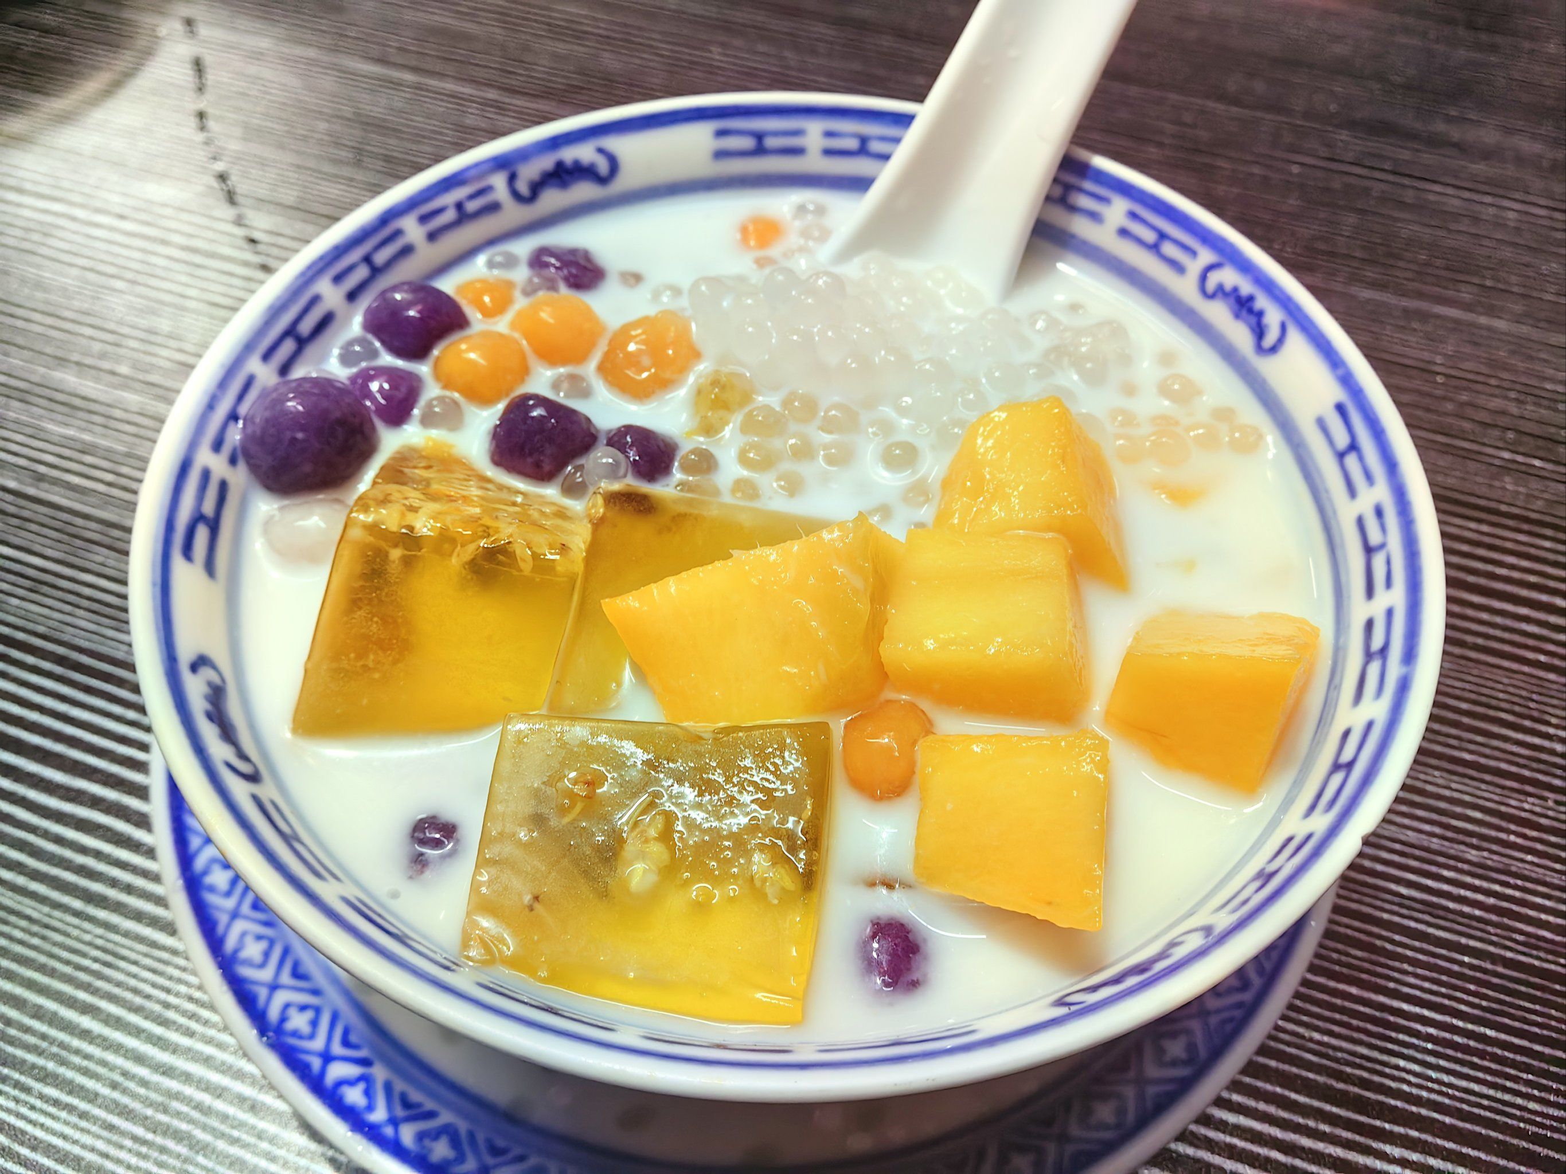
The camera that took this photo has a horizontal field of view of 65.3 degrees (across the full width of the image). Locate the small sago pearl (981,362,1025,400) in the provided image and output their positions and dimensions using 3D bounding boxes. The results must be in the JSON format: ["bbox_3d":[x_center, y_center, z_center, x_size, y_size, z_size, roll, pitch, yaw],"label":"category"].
[{"bbox_3d":[0.029,-0.027,0.160,0.005,0.005,0.005,0,53,0],"label":"small sago pearl"}]

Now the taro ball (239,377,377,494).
[{"bbox_3d":[-0.059,-0.019,0.152,0.016,0.014,0.016,0,53,0],"label":"taro ball"}]

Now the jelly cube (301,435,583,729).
[{"bbox_3d":[-0.037,0.004,0.143,0.026,0.028,0.030,11,14,-11],"label":"jelly cube"}]

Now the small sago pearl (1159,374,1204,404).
[{"bbox_3d":[0.053,-0.026,0.162,0.005,0.005,0.005,0,53,0],"label":"small sago pearl"}]

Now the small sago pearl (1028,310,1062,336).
[{"bbox_3d":[0.035,-0.035,0.165,0.005,0.004,0.004,0,53,0],"label":"small sago pearl"}]

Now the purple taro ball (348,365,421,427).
[{"bbox_3d":[-0.052,-0.025,0.158,0.009,0.008,0.008,1,53,0],"label":"purple taro ball"}]

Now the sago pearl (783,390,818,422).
[{"bbox_3d":[0.002,-0.024,0.160,0.004,0.004,0.004,0,53,0],"label":"sago pearl"}]

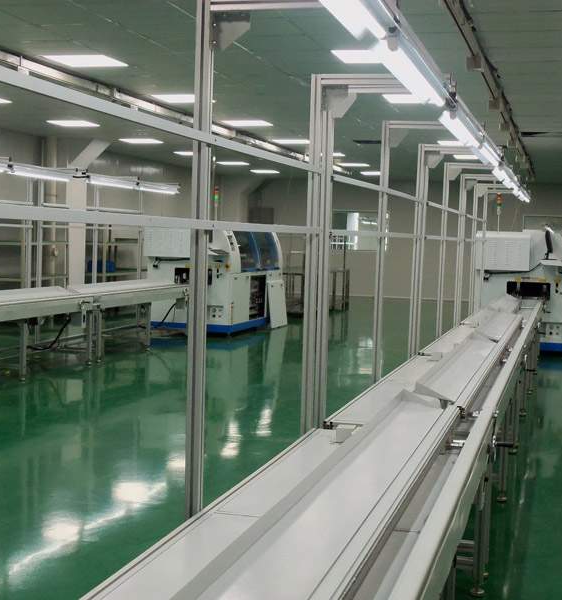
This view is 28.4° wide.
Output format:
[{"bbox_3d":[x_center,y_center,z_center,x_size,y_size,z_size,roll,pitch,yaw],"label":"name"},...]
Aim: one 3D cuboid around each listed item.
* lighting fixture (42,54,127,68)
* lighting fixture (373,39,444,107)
[{"bbox_3d":[-1.599,-1.997,9.169,0.590,0.060,0.590,2,3,14],"label":"lighting fixture"},{"bbox_3d":[0.418,-0.705,3.413,0.100,0.070,1.230,2,3,14],"label":"lighting fixture"}]

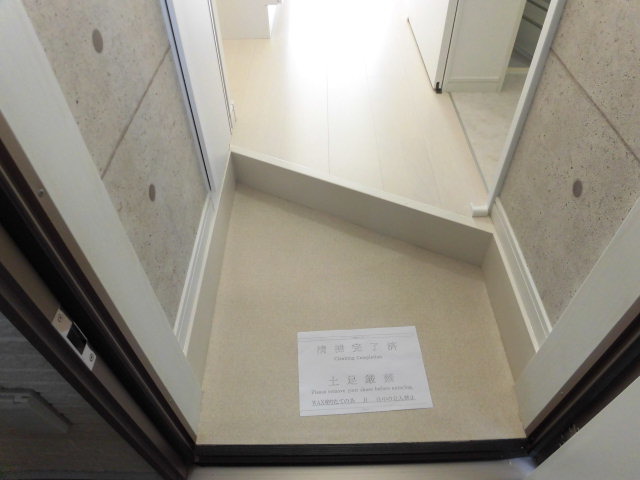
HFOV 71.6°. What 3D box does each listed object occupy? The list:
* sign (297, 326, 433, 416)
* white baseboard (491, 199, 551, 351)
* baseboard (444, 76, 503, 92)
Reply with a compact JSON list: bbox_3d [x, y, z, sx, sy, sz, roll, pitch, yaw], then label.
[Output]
[{"bbox_3d":[0.099,0.302,1.049,0.297,0.003,0.210,-3,47,-2],"label":"sign"},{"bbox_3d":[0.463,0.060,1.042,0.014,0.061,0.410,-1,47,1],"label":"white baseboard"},{"bbox_3d":[0.568,-0.576,1.642,0.198,0.061,0.012,-1,47,1],"label":"baseboard"}]

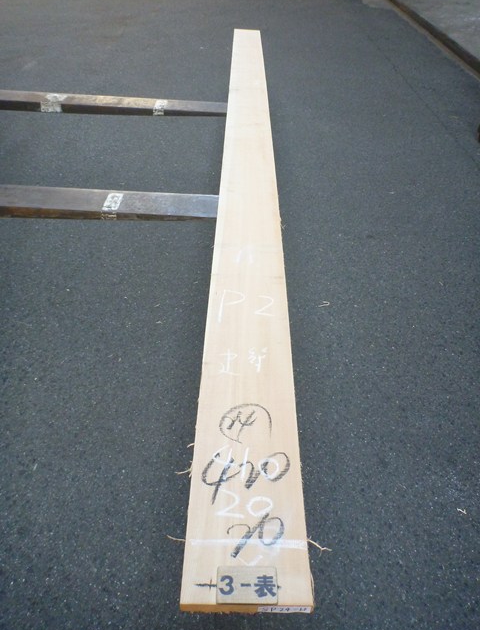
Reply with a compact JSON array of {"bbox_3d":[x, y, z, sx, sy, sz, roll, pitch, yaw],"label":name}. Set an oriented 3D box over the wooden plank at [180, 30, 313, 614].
[{"bbox_3d":[0.034,-0.874,2.410,0.202,0.028,4.180,1,39,0],"label":"wooden plank"}]

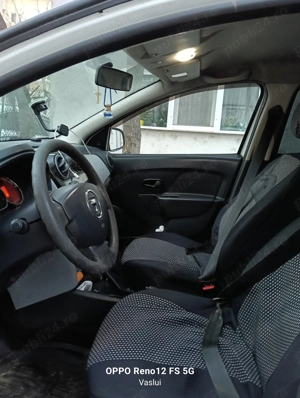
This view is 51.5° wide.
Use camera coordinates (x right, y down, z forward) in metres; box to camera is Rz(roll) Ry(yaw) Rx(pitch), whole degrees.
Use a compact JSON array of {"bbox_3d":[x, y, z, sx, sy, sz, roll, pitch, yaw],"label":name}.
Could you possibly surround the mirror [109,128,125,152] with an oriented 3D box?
[{"bbox_3d":[-0.238,-0.388,2.060,0.100,0.162,0.200,8,10,24],"label":"mirror"}]

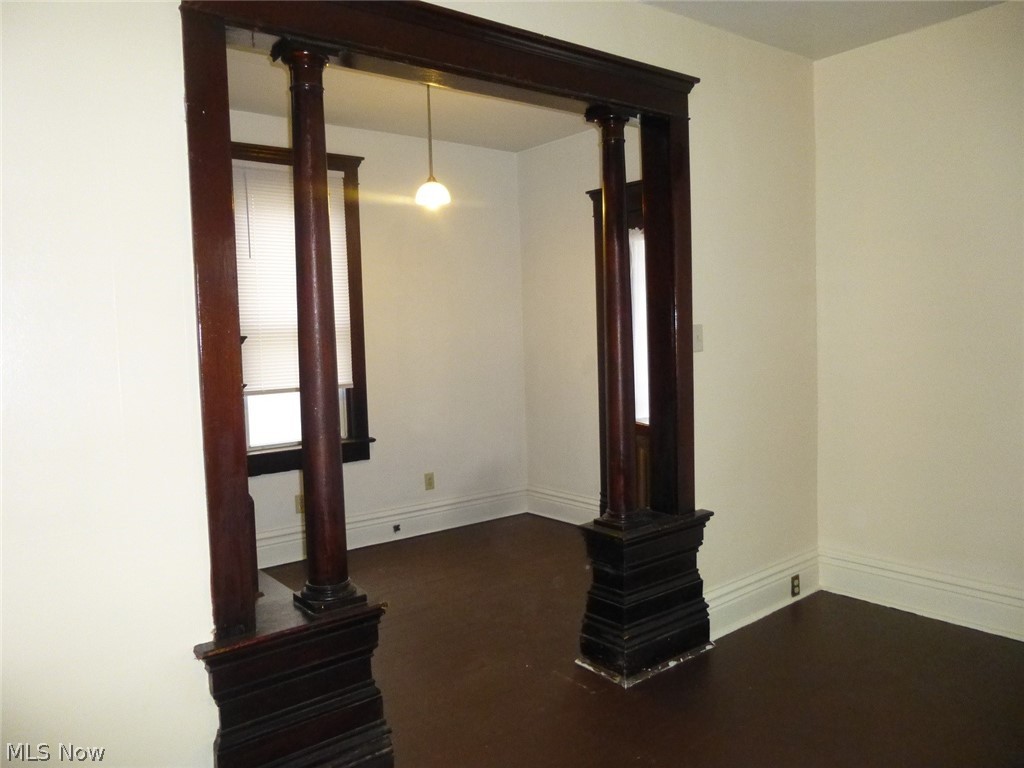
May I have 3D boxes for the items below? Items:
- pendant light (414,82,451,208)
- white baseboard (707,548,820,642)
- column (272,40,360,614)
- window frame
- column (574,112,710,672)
[{"bbox_3d":[-0.419,-1.239,3.752,0.176,0.697,0.176,-2,4,0],"label":"pendant light"},{"bbox_3d":[1.210,1.002,3.567,1.018,0.226,0.026,-5,5,-38],"label":"white baseboard"},{"bbox_3d":[-0.559,-0.148,2.163,0.177,1.616,0.173,-5,5,-38],"label":"column"},{"bbox_3d":[-1.321,-0.445,4.522,0.990,1.946,0.111,-5,5,-38],"label":"window frame"},{"bbox_3d":[0.535,0.054,3.077,0.572,2.223,0.326,-5,5,-38],"label":"column"}]

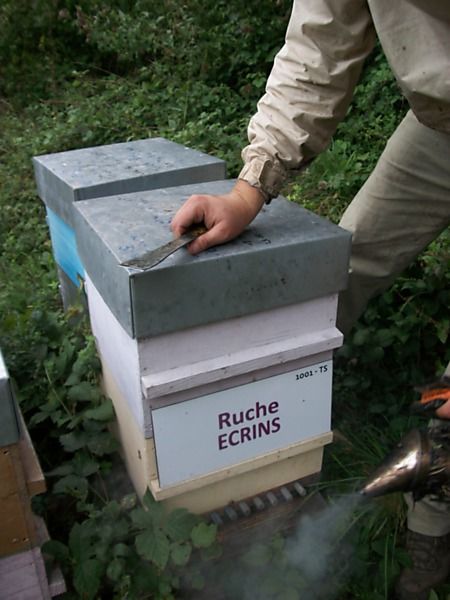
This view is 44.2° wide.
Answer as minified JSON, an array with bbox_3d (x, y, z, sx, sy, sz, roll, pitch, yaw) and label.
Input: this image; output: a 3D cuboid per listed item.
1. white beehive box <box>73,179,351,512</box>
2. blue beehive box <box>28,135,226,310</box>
[{"bbox_3d":[-0.039,0.084,1.133,0.386,0.528,0.399,-12,30,-22],"label":"white beehive box"},{"bbox_3d":[-0.242,-0.130,1.552,0.384,0.518,0.392,-17,30,-25],"label":"blue beehive box"}]

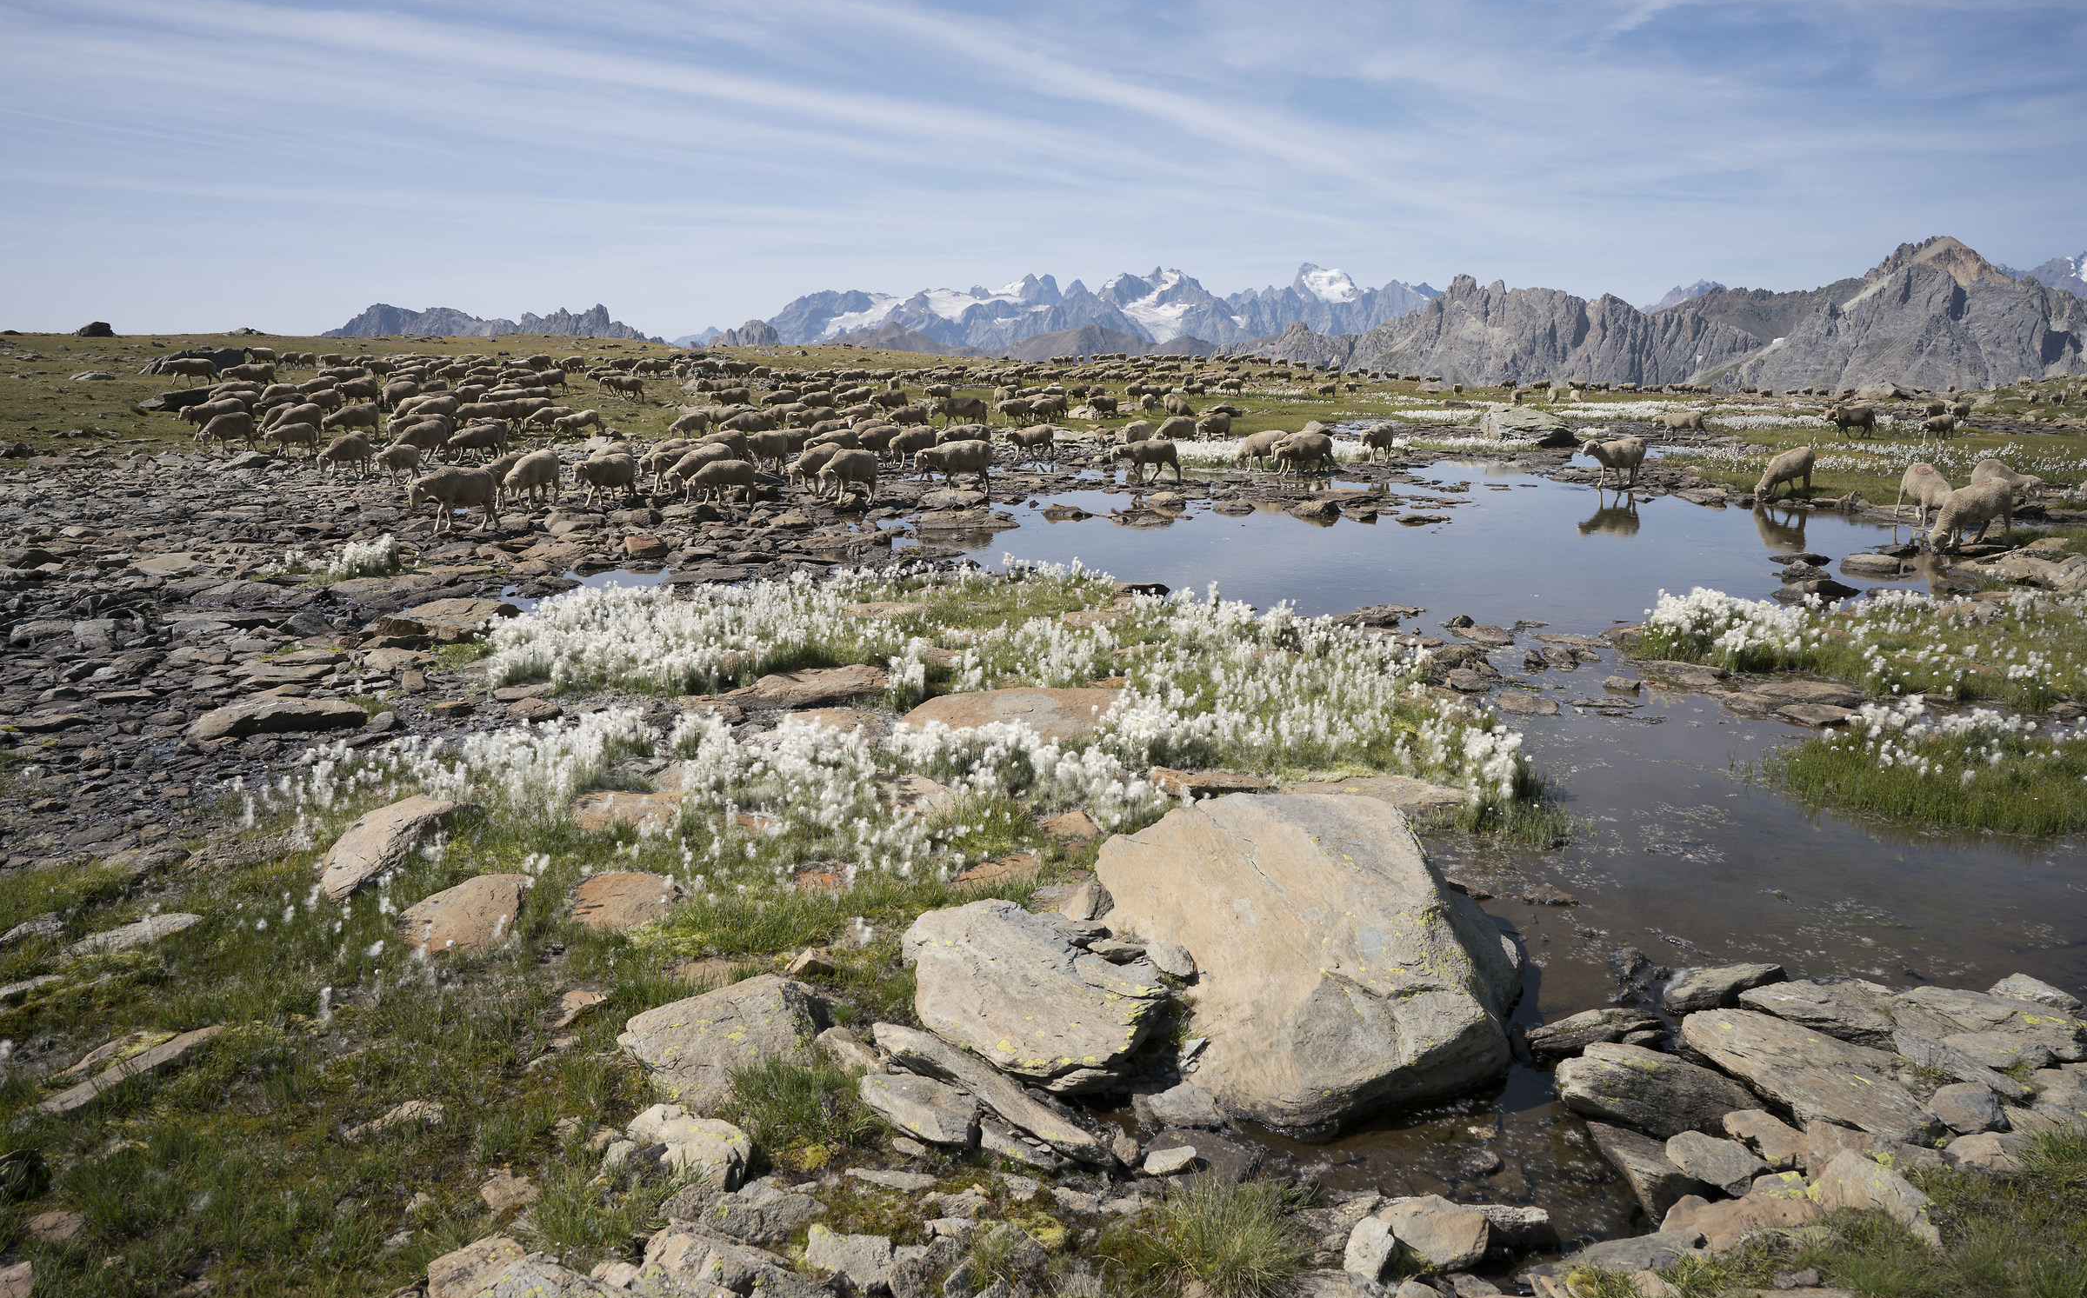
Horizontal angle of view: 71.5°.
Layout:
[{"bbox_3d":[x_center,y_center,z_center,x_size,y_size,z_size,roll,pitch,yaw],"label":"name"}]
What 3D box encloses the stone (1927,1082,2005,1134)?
[{"bbox_3d":[2.087,1.039,3.283,0.155,0.090,0.125,5,12,24],"label":"stone"}]

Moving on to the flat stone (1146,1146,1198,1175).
[{"bbox_3d":[0.277,1.104,3.133,0.118,0.033,0.062,-4,12,-20],"label":"flat stone"}]

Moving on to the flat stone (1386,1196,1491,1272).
[{"bbox_3d":[0.789,1.173,2.914,0.210,0.110,0.140,-1,11,-5],"label":"flat stone"}]

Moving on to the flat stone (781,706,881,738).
[{"bbox_3d":[-1.050,0.381,7.343,0.500,0.130,0.360,2,12,8],"label":"flat stone"}]

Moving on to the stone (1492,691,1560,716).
[{"bbox_3d":[2.644,0.294,7.934,0.350,0.090,0.280,0,11,0],"label":"stone"}]

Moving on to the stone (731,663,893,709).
[{"bbox_3d":[-1.199,0.189,7.432,0.813,0.174,0.479,-2,11,-8],"label":"stone"}]

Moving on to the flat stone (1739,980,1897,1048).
[{"bbox_3d":[2.101,0.990,3.942,0.400,0.130,0.240,6,13,27],"label":"flat stone"}]

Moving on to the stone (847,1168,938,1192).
[{"bbox_3d":[-0.305,1.072,2.924,0.190,0.028,0.055,4,12,18],"label":"stone"}]

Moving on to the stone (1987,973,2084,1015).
[{"bbox_3d":[2.638,0.919,3.858,0.220,0.085,0.130,3,12,15],"label":"stone"}]

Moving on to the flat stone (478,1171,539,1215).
[{"bbox_3d":[-1.110,1.145,3.028,0.120,0.050,0.120,-3,12,-15],"label":"flat stone"}]

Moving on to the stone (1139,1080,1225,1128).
[{"bbox_3d":[0.360,1.139,3.660,0.200,0.090,0.140,2,12,10],"label":"stone"}]

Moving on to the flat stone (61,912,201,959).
[{"bbox_3d":[-2.820,0.881,4.505,0.360,0.080,0.170,-10,15,-41],"label":"flat stone"}]

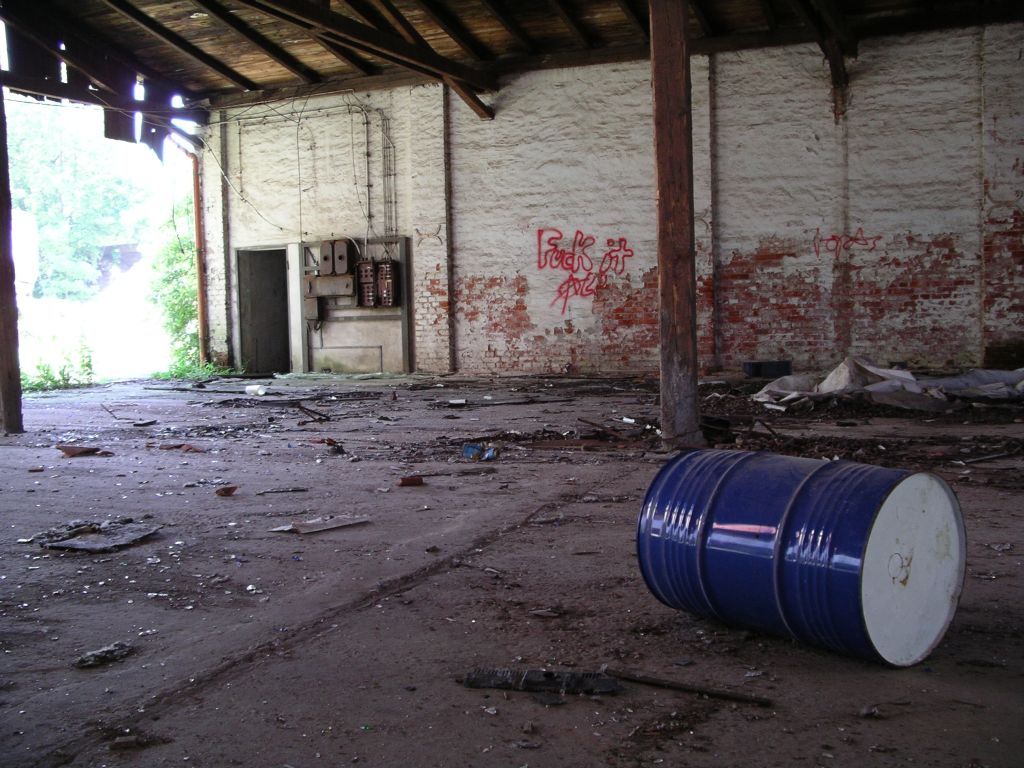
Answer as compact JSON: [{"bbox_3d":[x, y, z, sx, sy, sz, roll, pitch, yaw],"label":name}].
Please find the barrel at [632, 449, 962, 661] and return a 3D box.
[{"bbox_3d":[0.938,0.538,3.625,0.592,0.592,0.872,-5,5,-39],"label":"barrel"}]

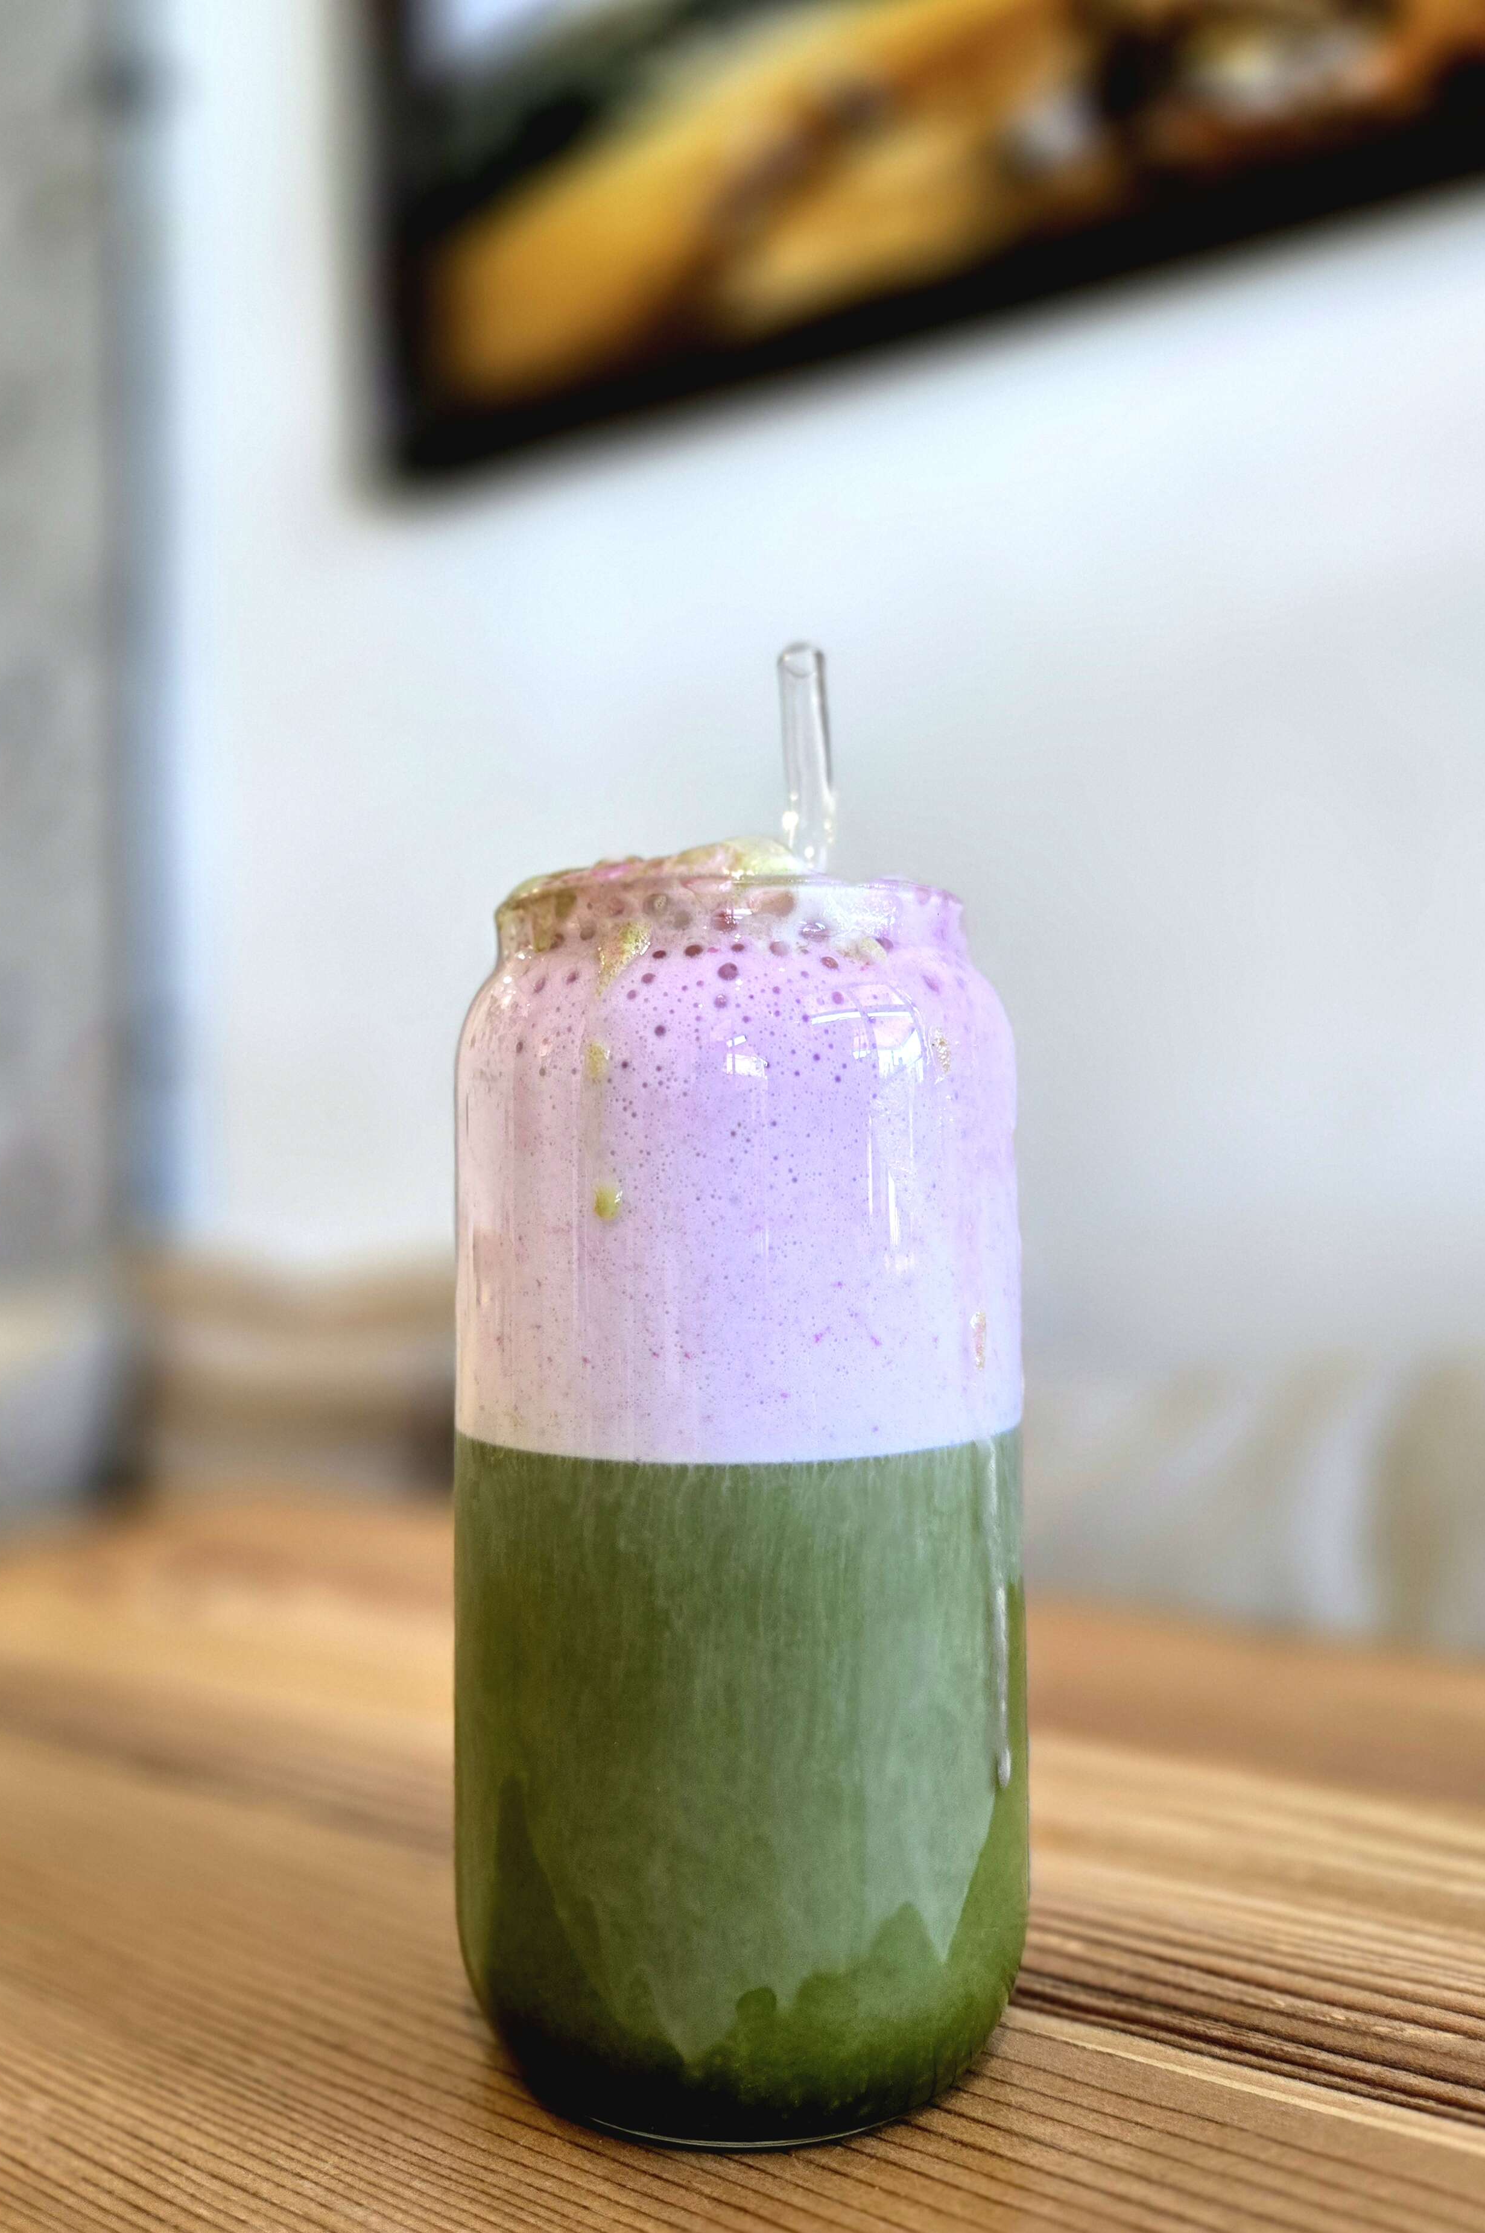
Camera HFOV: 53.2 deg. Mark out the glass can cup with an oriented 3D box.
[{"bbox_3d":[0.000,0.045,0.202,0.076,0.144,0.076,-1,-4,0],"label":"glass can cup"}]

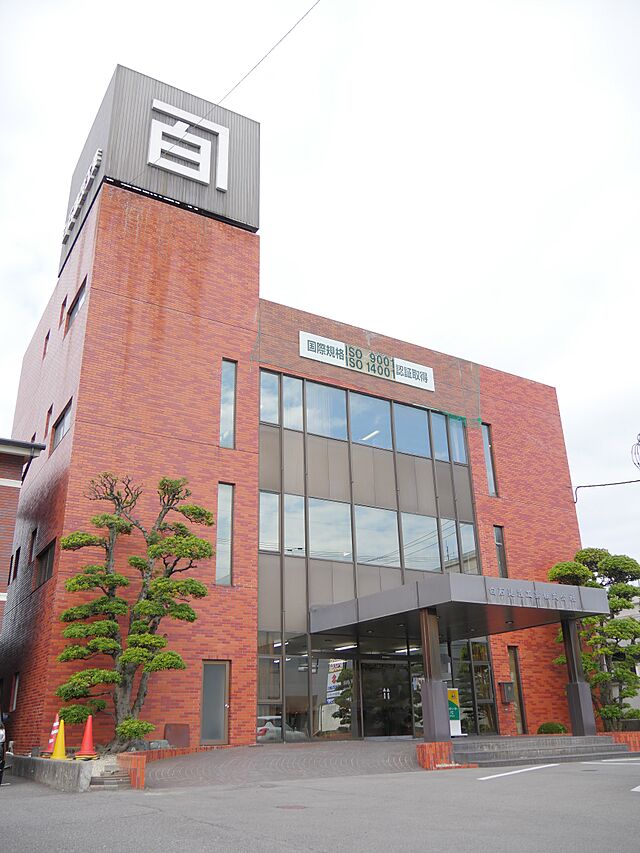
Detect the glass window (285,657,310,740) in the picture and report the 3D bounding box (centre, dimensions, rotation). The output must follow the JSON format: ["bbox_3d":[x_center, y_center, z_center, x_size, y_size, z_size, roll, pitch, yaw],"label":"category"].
[{"bbox_3d":[-0.619,7.488,18.996,0.800,2.180,0.100,12,-27,-29],"label":"glass window"}]

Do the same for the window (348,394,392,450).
[{"bbox_3d":[1.716,-0.189,22.627,1.692,1.759,0.100,12,-25,-30],"label":"window"}]

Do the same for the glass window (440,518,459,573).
[{"bbox_3d":[4.224,3.915,22.693,0.595,1.726,0.100,11,-23,-28],"label":"glass window"}]

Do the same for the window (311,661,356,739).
[{"bbox_3d":[0.317,7.431,18.941,1.371,2.004,0.100,11,-23,-28],"label":"window"}]

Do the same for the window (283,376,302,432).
[{"bbox_3d":[-0.865,-0.697,21.270,0.687,1.658,0.100,11,-23,-28],"label":"window"}]

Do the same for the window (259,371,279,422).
[{"bbox_3d":[-1.604,-0.894,22.105,0.700,1.830,0.100,12,-27,-29],"label":"window"}]

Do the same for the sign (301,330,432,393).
[{"bbox_3d":[1.731,-2.139,23.312,5.561,0.899,0.100,12,-25,-30],"label":"sign"}]

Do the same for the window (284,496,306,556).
[{"bbox_3d":[-0.758,3.006,20.920,0.760,1.880,0.100,12,-27,-29],"label":"window"}]

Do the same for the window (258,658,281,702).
[{"bbox_3d":[-1.357,6.892,18.767,0.720,1.200,0.100,12,-27,-29],"label":"window"}]

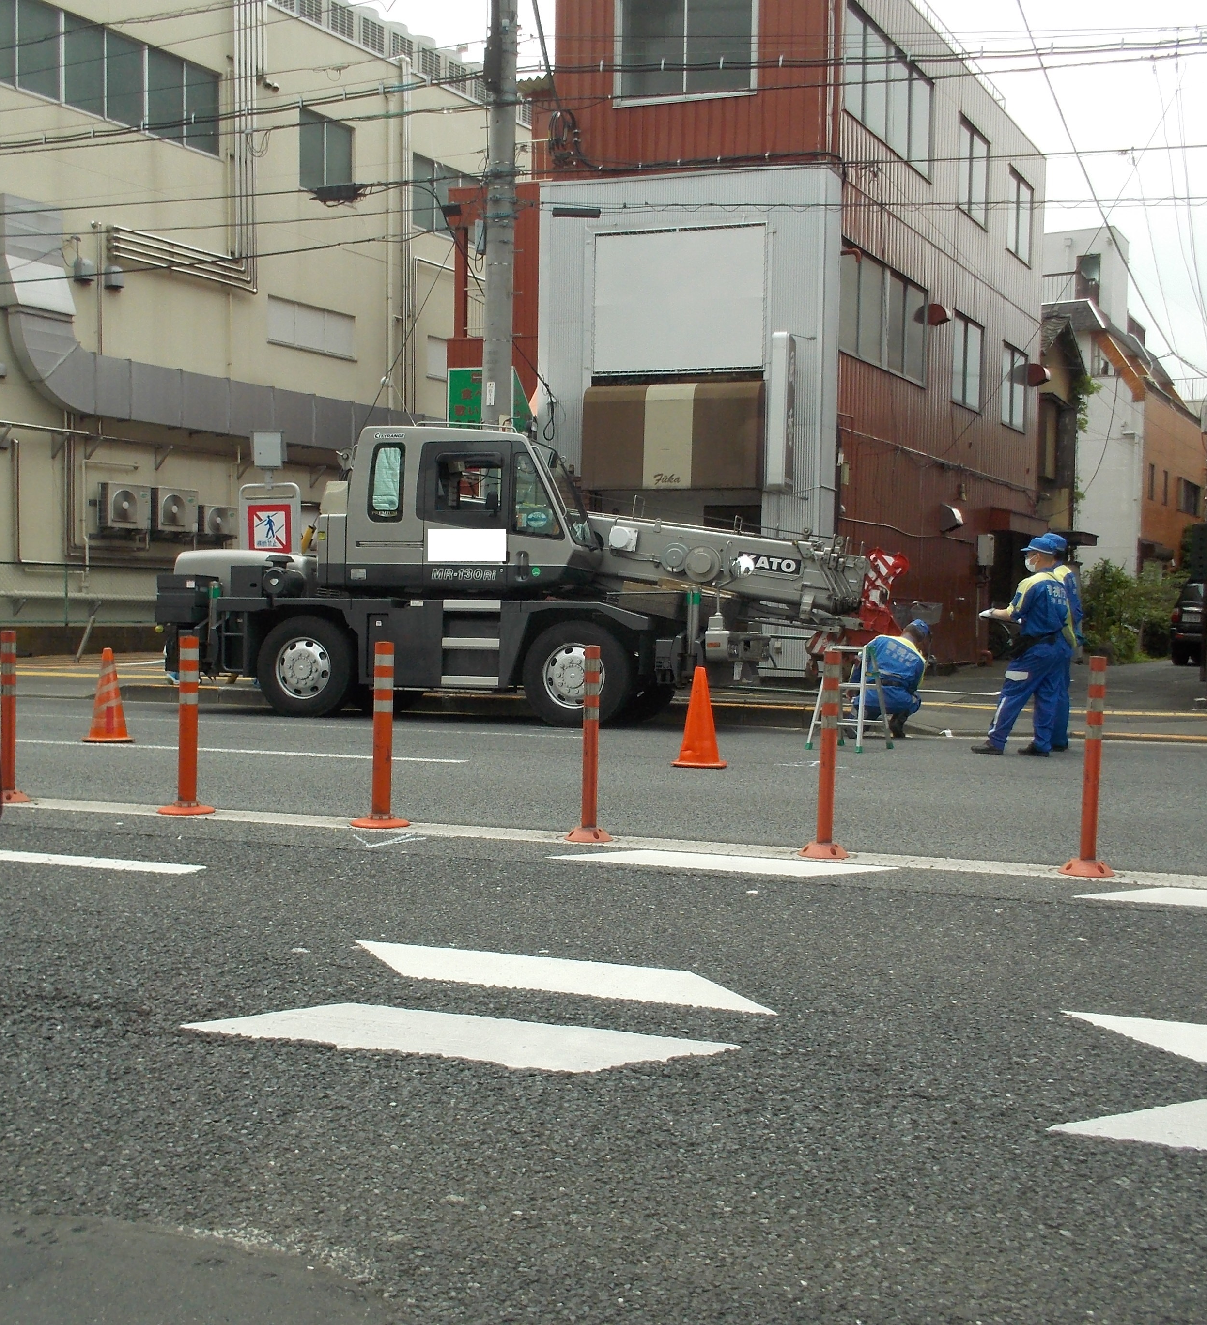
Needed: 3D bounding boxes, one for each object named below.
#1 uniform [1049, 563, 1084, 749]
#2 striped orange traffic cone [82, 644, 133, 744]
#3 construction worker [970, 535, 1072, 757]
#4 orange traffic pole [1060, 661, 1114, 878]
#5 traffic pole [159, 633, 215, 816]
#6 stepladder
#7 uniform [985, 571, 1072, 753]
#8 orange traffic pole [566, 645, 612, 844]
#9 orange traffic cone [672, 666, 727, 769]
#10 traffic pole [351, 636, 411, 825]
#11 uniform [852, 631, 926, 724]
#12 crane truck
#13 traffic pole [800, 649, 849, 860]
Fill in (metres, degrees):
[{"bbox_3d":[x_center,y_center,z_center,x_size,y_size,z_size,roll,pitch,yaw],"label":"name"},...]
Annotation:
[{"bbox_3d":[3.700,-0.045,12.150,0.480,1.500,0.520,2,3,17],"label":"uniform"},{"bbox_3d":[-3.716,0.243,11.100,0.380,0.700,0.380,1,3,12],"label":"striped orange traffic cone"},{"bbox_3d":[3.260,-0.129,11.550,0.660,1.710,0.520,2,3,26],"label":"construction worker"},{"bbox_3d":[1.815,0.381,5.500,0.210,0.800,0.210,2,3,20],"label":"orange traffic pole"},{"bbox_3d":[-1.914,0.286,6.820,0.250,0.800,0.250,2,3,19],"label":"traffic pole"},{"bbox_3d":[1.967,0.285,11.750,0.490,0.810,0.640,3,4,39],"label":"stepladder"},{"bbox_3d":[3.380,-0.005,11.750,0.560,1.450,0.520,2,3,28],"label":"uniform"},{"bbox_3d":[-0.053,0.333,6.150,0.200,0.800,0.200,1,3,0],"label":"orange traffic pole"},{"bbox_3d":[0.660,0.362,10.200,0.380,0.700,0.380,2,3,20],"label":"orange traffic cone"},{"bbox_3d":[-0.965,0.310,6.460,0.250,0.800,0.250,1,3,0],"label":"traffic pole"},{"bbox_3d":[2.549,0.143,13.300,0.660,0.800,0.620,1,3,9],"label":"uniform"},{"bbox_3d":[-0.700,-0.840,15.060,7.500,2.820,2.100,2,3,16],"label":"crane truck"},{"bbox_3d":[0.886,0.365,5.880,0.200,0.800,0.200,2,3,19],"label":"traffic pole"}]

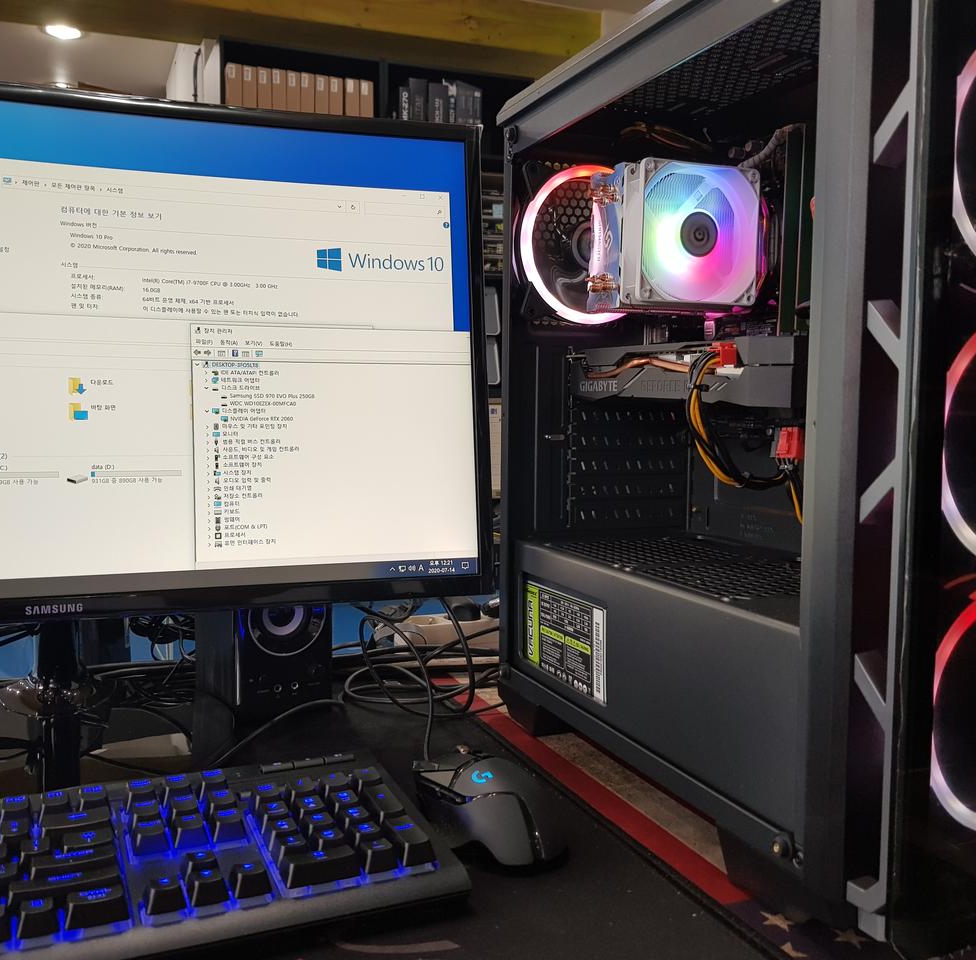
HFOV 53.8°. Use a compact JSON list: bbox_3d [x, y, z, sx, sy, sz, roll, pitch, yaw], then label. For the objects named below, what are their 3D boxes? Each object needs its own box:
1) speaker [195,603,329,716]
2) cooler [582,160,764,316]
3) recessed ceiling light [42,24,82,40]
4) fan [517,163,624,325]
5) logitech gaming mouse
[{"bbox_3d":[-0.194,0.103,0.823,0.080,0.155,0.125,-2,5,-31],"label":"speaker"},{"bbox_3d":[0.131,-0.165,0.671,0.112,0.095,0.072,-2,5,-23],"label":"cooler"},{"bbox_3d":[-1.682,-1.776,3.800,0.155,0.045,0.155,0,5,0],"label":"recessed ceiling light"},{"bbox_3d":[0.073,-0.178,0.739,0.120,0.120,0.026,-2,5,-23],"label":"fan"},{"bbox_3d":[0.000,0.182,0.567,0.075,0.040,0.130,-2,5,-26],"label":"logitech gaming mouse"}]

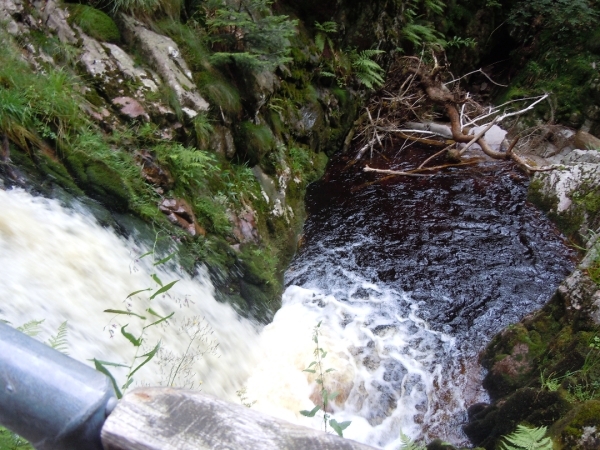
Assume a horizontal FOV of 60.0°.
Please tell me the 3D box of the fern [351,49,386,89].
[{"bbox_3d":[1.163,-2.658,8.830,0.560,0.540,0.550,11,34,17],"label":"fern"}]

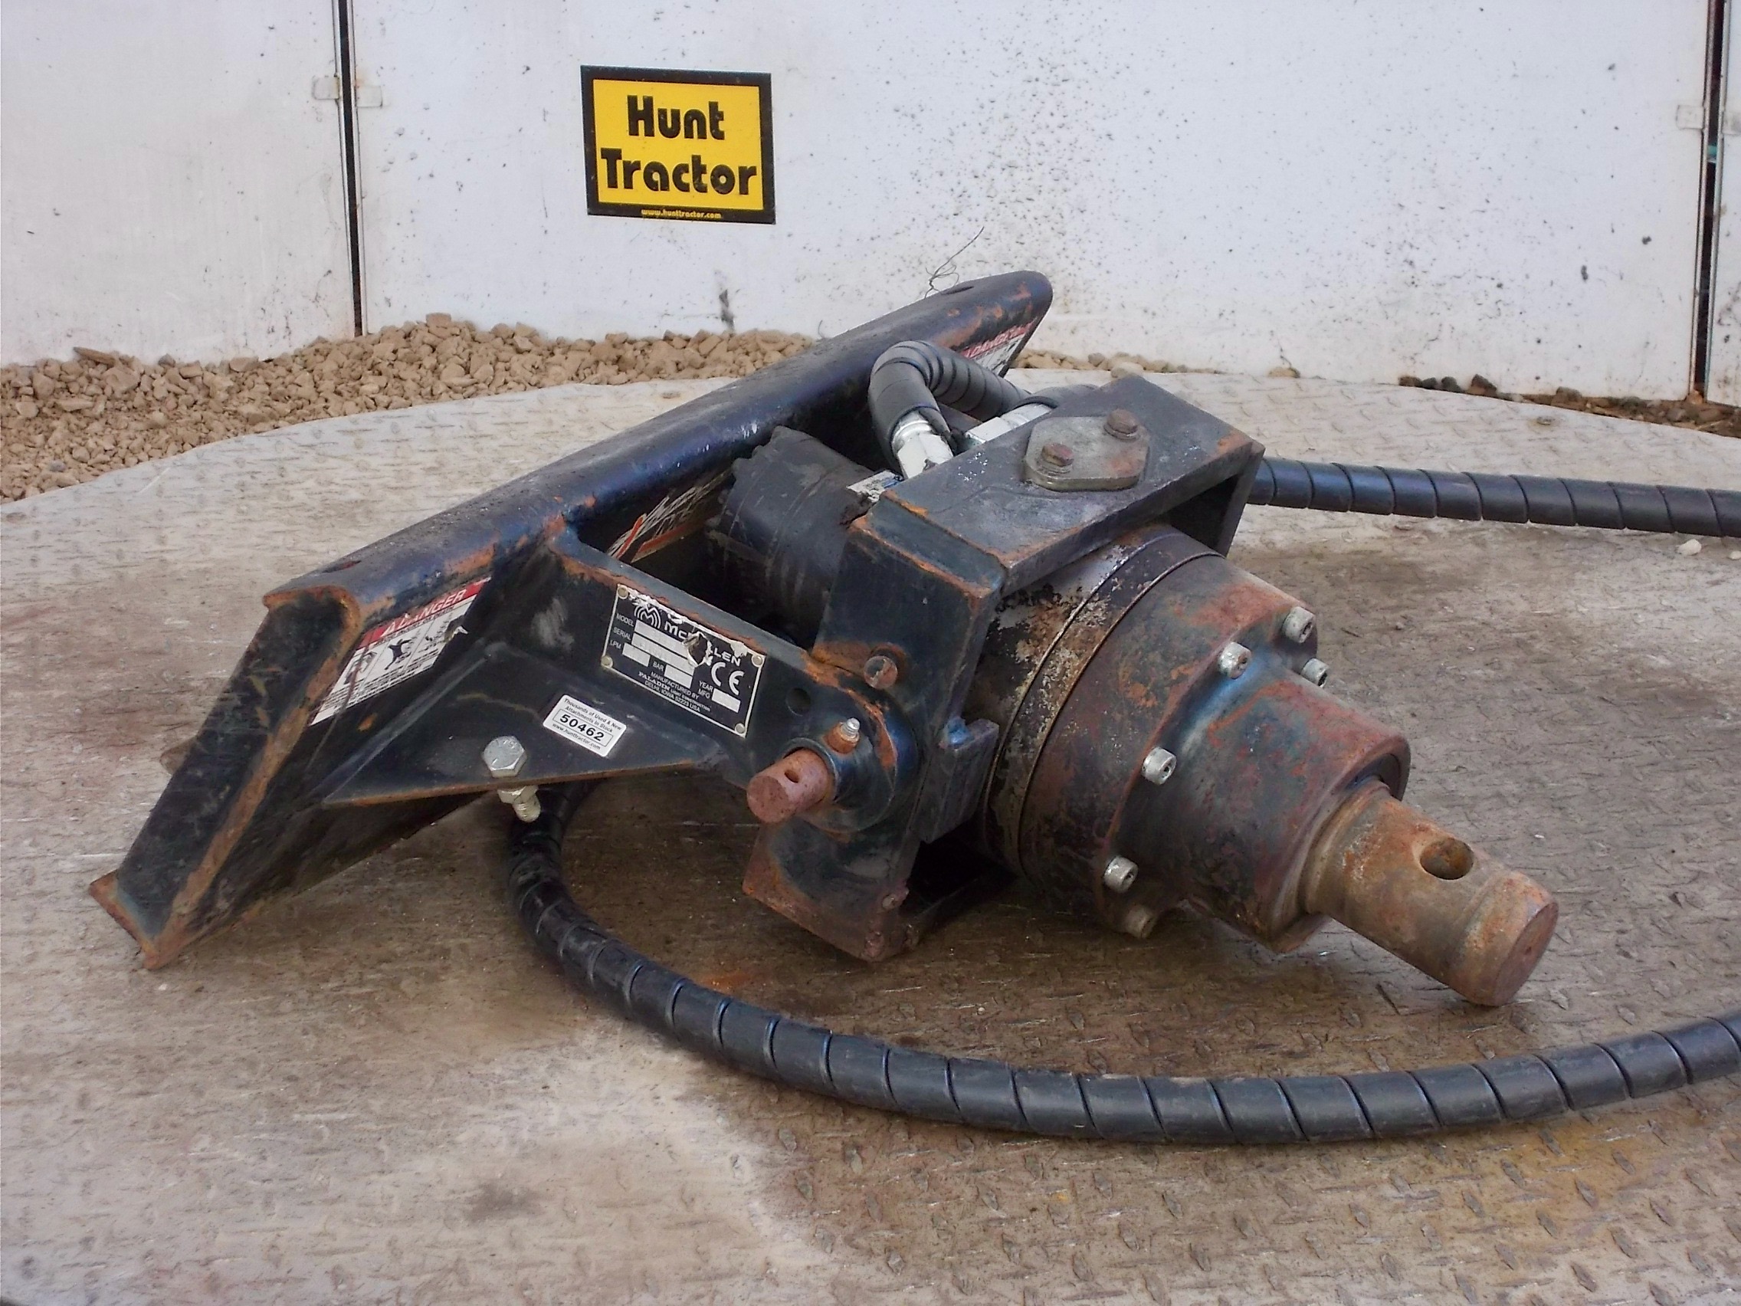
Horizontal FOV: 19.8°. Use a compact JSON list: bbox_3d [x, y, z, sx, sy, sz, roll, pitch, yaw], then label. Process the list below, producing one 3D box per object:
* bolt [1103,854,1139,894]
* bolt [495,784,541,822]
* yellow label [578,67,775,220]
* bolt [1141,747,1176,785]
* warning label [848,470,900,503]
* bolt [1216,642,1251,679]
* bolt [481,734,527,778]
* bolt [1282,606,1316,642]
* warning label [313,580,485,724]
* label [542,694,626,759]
[{"bbox_3d":[0.122,0.108,2.438,0.010,0.015,0.015,31,31,22],"label":"bolt"},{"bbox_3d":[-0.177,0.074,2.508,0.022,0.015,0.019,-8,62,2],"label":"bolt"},{"bbox_3d":[-0.130,-0.345,3.380,0.131,0.104,0.001,2,19,7],"label":"yellow label"},{"bbox_3d":[0.139,0.054,2.406,0.010,0.015,0.015,31,31,22],"label":"bolt"},{"bbox_3d":[0.002,-0.085,2.547,0.018,0.001,0.042,31,31,22],"label":"warning label"},{"bbox_3d":[0.177,0.004,2.420,0.010,0.015,0.015,31,31,22],"label":"bolt"},{"bbox_3d":[-0.182,0.051,2.474,0.022,0.008,0.019,-8,62,2],"label":"bolt"},{"bbox_3d":[0.212,-0.014,2.472,0.010,0.015,0.015,31,31,22],"label":"bolt"},{"bbox_3d":[-0.229,-0.001,2.426,0.001,0.068,0.099,44,35,13],"label":"warning label"},{"bbox_3d":[-0.142,0.036,2.487,0.038,0.001,0.019,28,69,19],"label":"label"}]

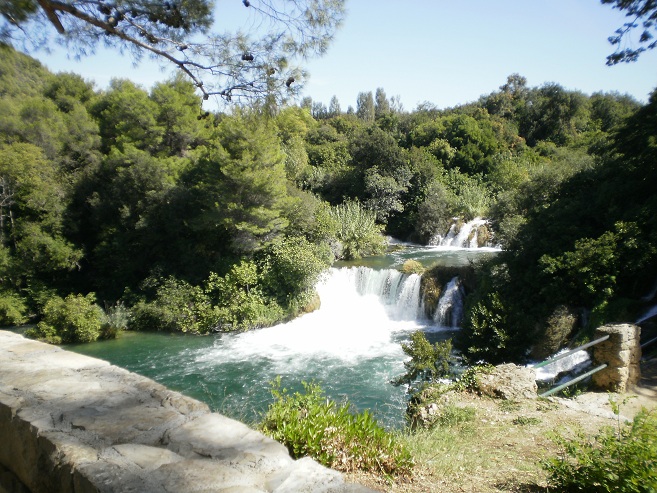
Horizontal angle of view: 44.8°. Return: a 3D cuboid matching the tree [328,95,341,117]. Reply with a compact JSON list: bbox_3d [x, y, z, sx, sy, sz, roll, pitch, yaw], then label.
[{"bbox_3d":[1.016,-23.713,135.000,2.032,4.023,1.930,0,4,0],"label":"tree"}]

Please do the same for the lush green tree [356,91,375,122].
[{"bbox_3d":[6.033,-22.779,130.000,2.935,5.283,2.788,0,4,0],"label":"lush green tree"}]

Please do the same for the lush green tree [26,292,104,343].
[{"bbox_3d":[-12.205,3.295,37.000,3.620,2.320,3.439,0,4,0],"label":"lush green tree"}]

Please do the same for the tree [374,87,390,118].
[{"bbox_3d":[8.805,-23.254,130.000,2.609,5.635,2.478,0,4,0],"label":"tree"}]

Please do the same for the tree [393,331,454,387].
[{"bbox_3d":[1.391,1.672,11.800,0.888,0.858,0.844,0,4,0],"label":"tree"}]

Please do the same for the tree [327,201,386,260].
[{"bbox_3d":[1.651,-0.943,47.000,3.537,3.537,3.360,0,4,0],"label":"tree"}]

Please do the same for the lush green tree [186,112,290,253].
[{"bbox_3d":[-4.967,-3.532,44.000,5.739,7.726,5.452,0,4,0],"label":"lush green tree"}]

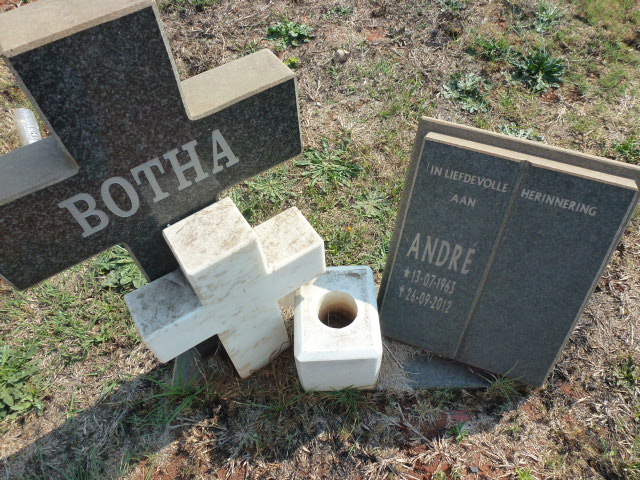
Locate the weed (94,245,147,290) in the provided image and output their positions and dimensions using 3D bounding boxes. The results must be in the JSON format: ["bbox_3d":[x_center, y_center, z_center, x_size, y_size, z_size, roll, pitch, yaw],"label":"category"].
[{"bbox_3d":[-0.691,0.097,1.563,0.170,0.060,0.160,-36,59,-22],"label":"weed"}]

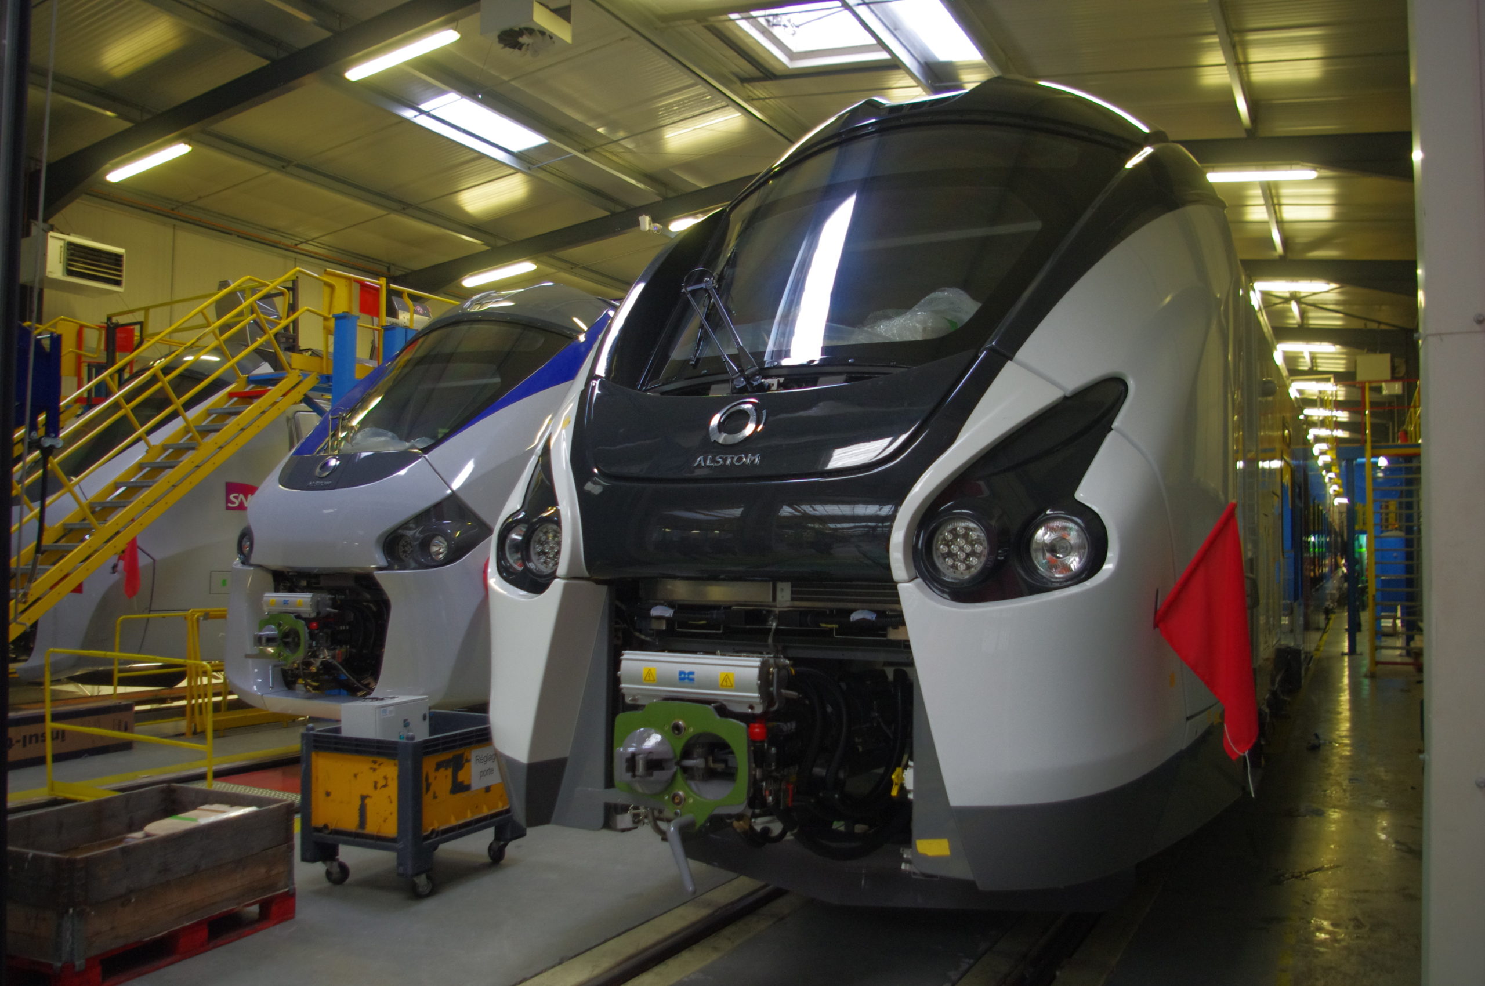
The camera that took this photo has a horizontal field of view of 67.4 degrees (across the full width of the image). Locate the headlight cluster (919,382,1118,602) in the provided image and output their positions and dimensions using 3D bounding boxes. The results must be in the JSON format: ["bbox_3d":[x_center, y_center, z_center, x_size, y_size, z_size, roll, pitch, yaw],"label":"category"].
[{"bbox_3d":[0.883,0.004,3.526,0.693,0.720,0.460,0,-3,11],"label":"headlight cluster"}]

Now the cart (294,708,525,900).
[{"bbox_3d":[-1.643,1.561,5.645,0.700,0.775,0.870,-1,-3,26],"label":"cart"}]

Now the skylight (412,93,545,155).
[{"bbox_3d":[-3.397,-4.895,14.790,0.600,0.100,1.870,-6,-6,29],"label":"skylight"}]

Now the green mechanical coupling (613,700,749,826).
[{"bbox_3d":[-0.165,0.861,3.555,0.480,0.380,0.250,-1,-3,29],"label":"green mechanical coupling"}]

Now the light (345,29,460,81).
[{"bbox_3d":[-3.447,-4.416,11.236,1.570,0.120,0.170,-6,-6,29],"label":"light"}]

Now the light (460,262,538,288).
[{"bbox_3d":[-3.977,-3.554,18.166,1.570,0.120,0.170,-5,-5,29],"label":"light"}]

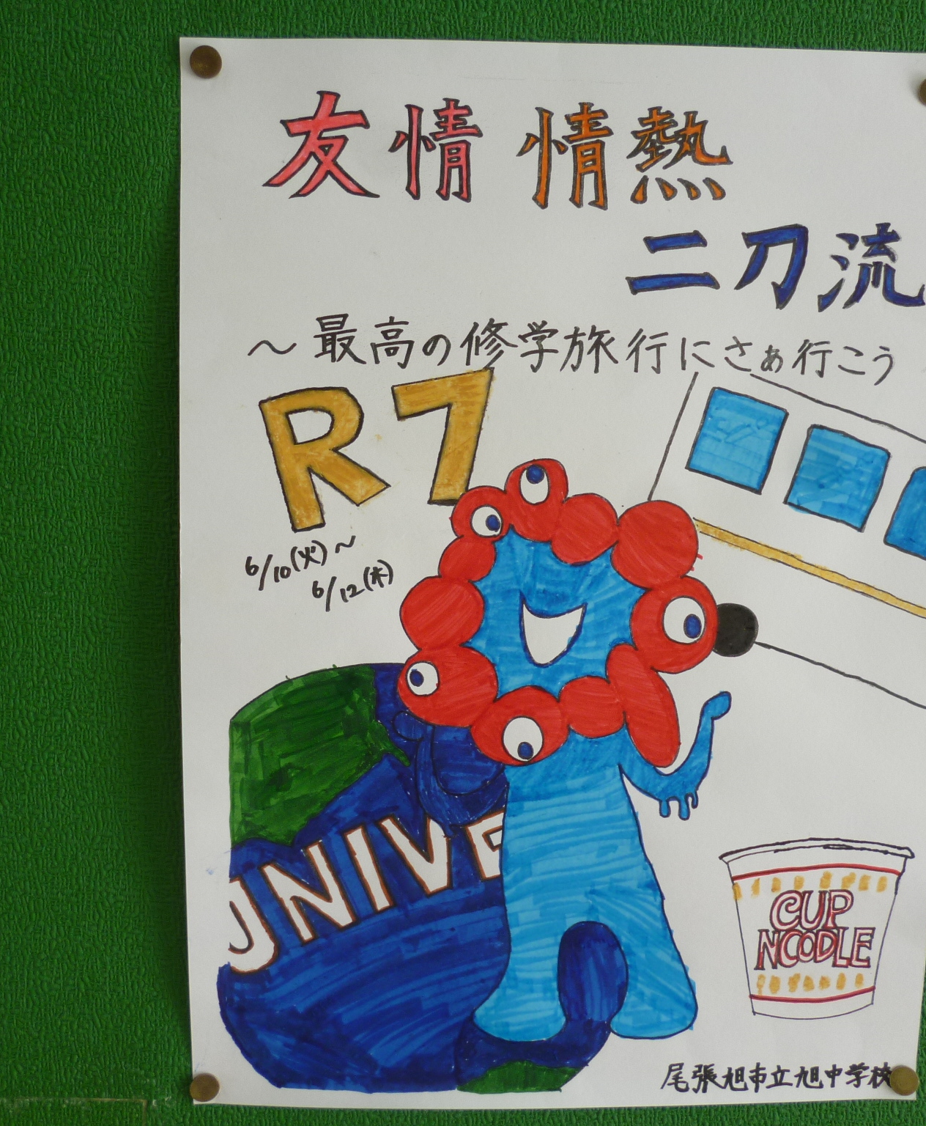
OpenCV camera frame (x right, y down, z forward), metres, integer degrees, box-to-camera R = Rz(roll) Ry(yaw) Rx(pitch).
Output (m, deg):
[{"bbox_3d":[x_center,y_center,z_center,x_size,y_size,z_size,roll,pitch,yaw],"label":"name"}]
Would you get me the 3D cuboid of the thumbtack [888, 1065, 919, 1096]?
[{"bbox_3d":[0.164,0.192,0.453,0.011,0.011,0.009,0,5,-2],"label":"thumbtack"}]

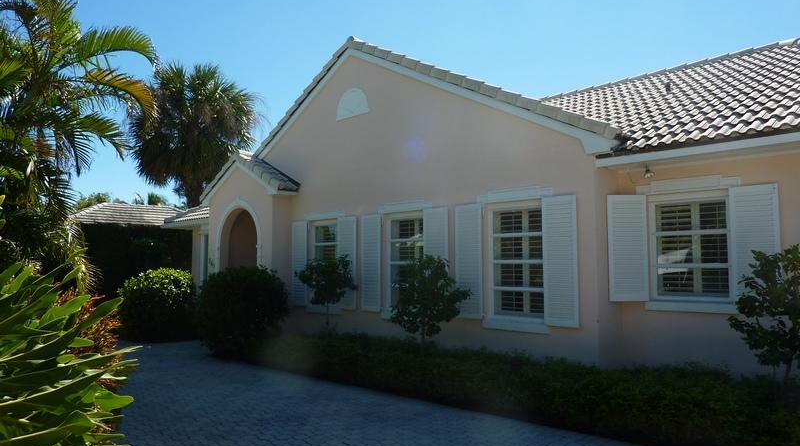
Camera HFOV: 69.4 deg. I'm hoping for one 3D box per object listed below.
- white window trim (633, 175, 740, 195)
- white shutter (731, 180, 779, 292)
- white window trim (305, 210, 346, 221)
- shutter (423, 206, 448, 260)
[{"bbox_3d":[3.351,-0.434,6.771,0.060,0.153,1.138,4,-6,-45],"label":"white window trim"},{"bbox_3d":[3.891,0.232,6.313,0.475,1.310,0.050,-4,-6,44],"label":"white shutter"},{"bbox_3d":[-1.365,-0.130,10.576,0.060,0.149,1.226,4,-6,-45],"label":"white window trim"},{"bbox_3d":[0.547,0.579,8.565,0.454,1.600,0.050,-4,-5,39],"label":"shutter"}]

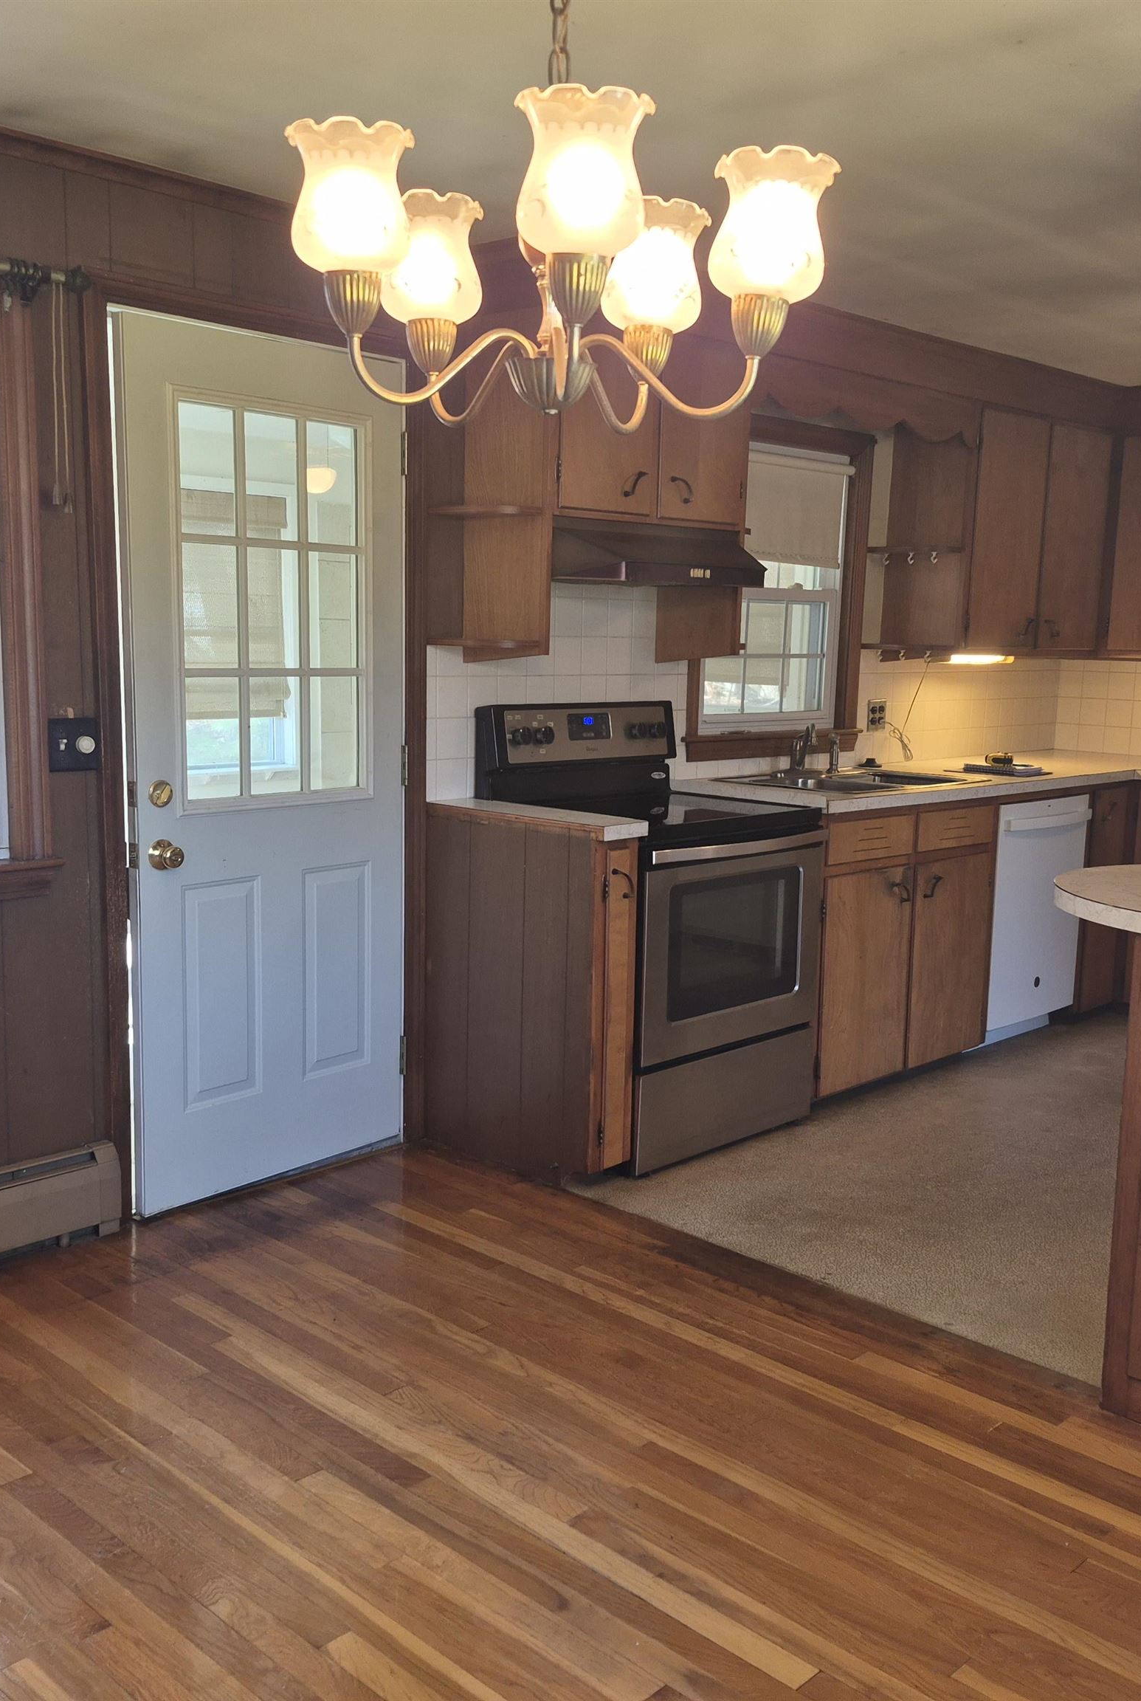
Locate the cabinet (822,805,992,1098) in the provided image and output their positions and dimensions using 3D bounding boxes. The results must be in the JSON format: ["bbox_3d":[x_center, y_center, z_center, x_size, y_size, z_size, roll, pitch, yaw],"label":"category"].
[{"bbox_3d":[0.822,0.242,4.827,0.645,0.837,0.945,9,11,44],"label":"cabinet"}]

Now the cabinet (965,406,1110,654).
[{"bbox_3d":[1.616,-1.152,5.639,0.335,0.880,1.030,9,11,44],"label":"cabinet"}]

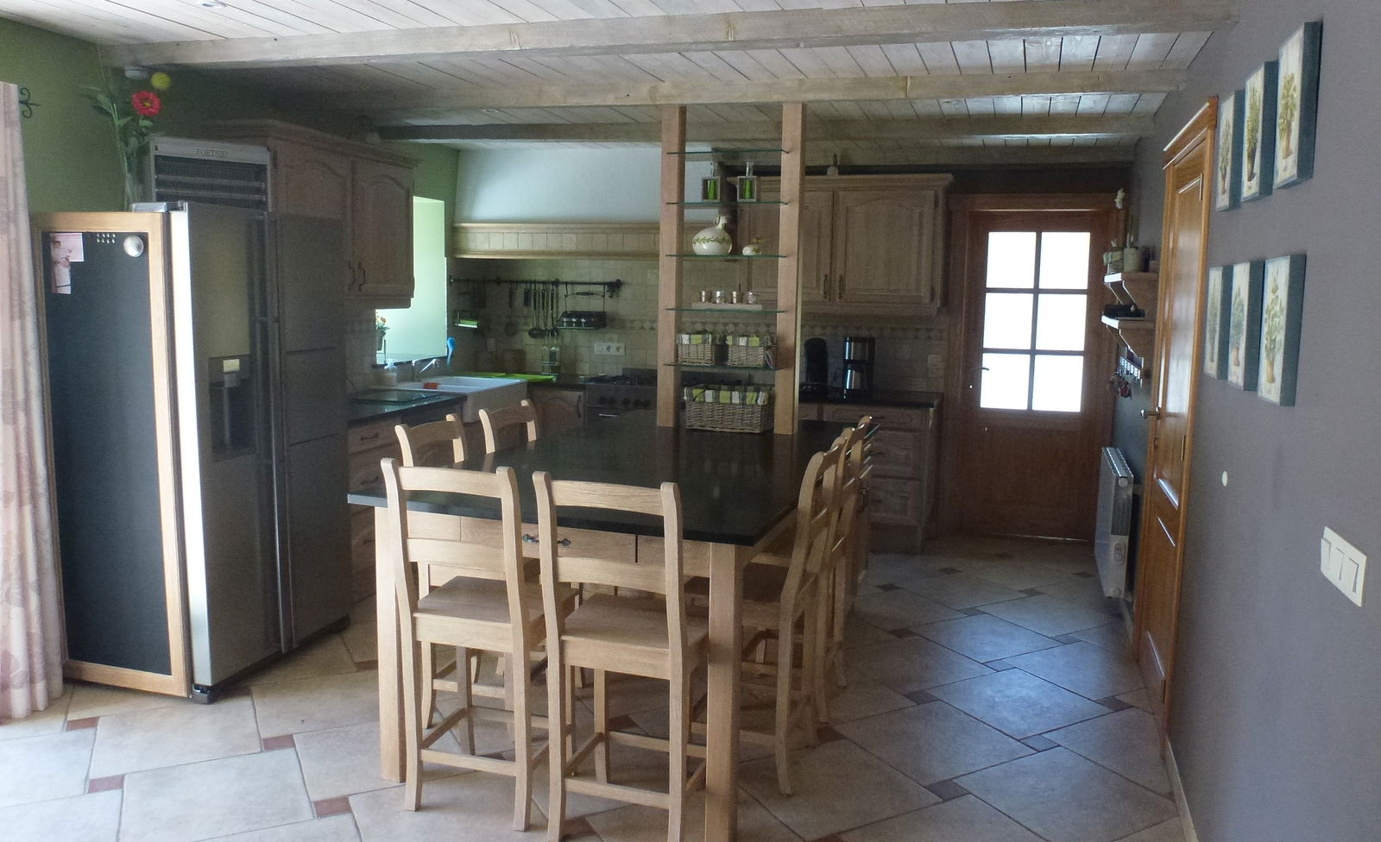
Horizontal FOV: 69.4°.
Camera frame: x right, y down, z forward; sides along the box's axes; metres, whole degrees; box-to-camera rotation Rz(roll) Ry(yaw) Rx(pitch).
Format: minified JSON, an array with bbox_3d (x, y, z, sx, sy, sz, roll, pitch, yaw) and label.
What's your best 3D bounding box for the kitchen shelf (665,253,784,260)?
[{"bbox_3d":[0.178,-0.732,4.458,0.535,0.012,0.220,3,8,16],"label":"kitchen shelf"}]

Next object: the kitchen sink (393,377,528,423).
[{"bbox_3d":[-1.476,-0.150,6.455,0.580,0.190,0.900,3,8,14],"label":"kitchen sink"}]

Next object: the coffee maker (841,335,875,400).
[{"bbox_3d":[0.990,-0.327,5.976,0.185,0.375,0.160,-3,9,-30],"label":"coffee maker"}]

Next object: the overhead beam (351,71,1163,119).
[{"bbox_3d":[0.102,-1.400,4.276,3.674,0.089,0.095,3,8,15],"label":"overhead beam"}]

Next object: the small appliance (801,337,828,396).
[{"bbox_3d":[0.779,-0.340,6.269,0.170,0.350,0.260,4,8,19],"label":"small appliance"}]

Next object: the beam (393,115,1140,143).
[{"bbox_3d":[0.248,-1.588,5.433,4.200,0.110,0.140,3,8,13],"label":"beam"}]

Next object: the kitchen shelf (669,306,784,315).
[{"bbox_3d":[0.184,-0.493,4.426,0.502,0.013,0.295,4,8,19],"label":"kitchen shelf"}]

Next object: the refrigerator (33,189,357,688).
[{"bbox_3d":[-1.965,0.075,4.069,0.700,1.800,0.880,3,8,15],"label":"refrigerator"}]

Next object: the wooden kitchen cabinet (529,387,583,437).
[{"bbox_3d":[-0.788,0.196,6.675,0.370,0.830,0.580,2,8,12],"label":"wooden kitchen cabinet"}]

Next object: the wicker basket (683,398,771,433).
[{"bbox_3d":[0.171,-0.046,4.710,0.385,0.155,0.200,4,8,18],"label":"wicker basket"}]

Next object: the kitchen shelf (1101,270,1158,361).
[{"bbox_3d":[2.090,-0.511,4.757,0.160,0.360,1.040,4,8,18],"label":"kitchen shelf"}]

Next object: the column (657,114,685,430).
[{"bbox_3d":[-0.090,-0.681,4.533,0.080,1.430,0.090,3,8,18],"label":"column"}]

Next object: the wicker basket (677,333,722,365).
[{"bbox_3d":[0.052,-0.325,4.468,0.170,0.135,0.165,4,8,19],"label":"wicker basket"}]

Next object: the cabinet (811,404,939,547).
[{"bbox_3d":[1.154,0.293,6.229,0.740,0.900,0.600,3,8,15],"label":"cabinet"}]

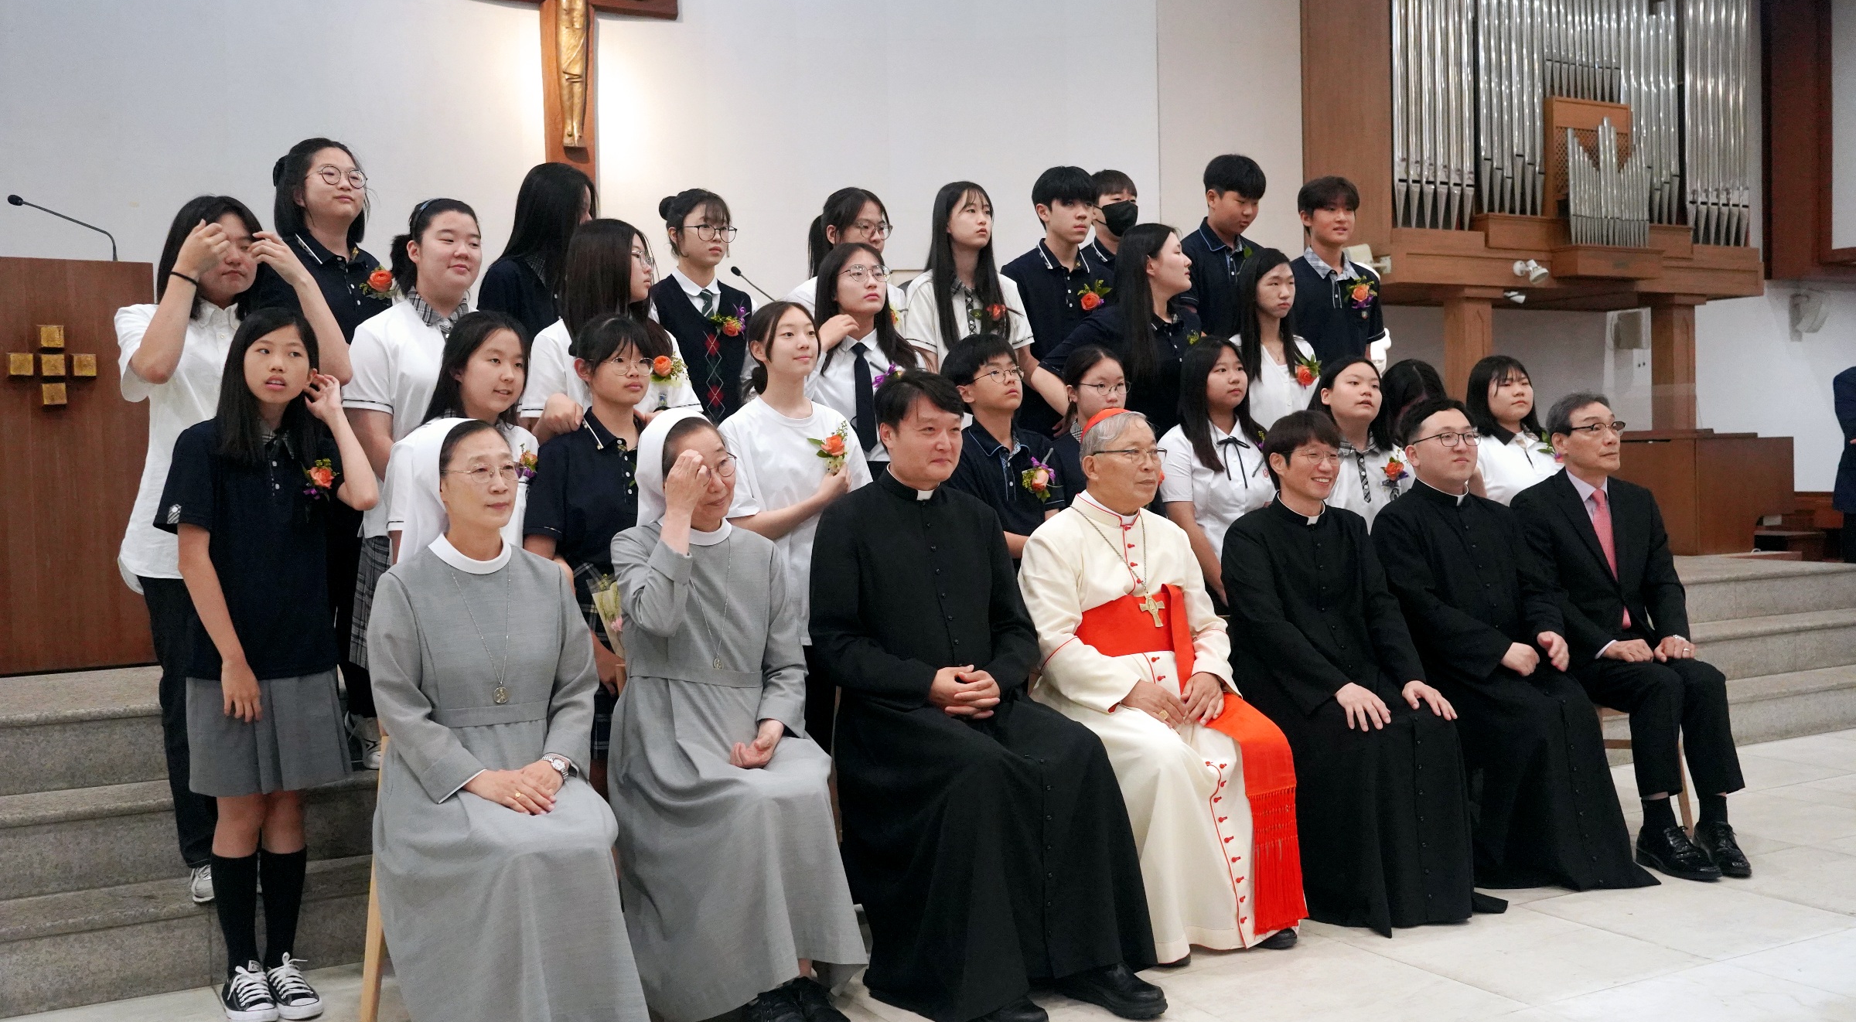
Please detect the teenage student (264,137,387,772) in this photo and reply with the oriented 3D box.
[{"bbox_3d":[-1.562,-0.148,4.629,0.450,1.670,0.300,-2,2,-27],"label":"teenage student"}]

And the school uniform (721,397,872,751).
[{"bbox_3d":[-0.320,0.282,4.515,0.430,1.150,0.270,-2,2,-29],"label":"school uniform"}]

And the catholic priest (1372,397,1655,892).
[{"bbox_3d":[1.626,0.338,4.939,0.660,1.330,0.750,-2,2,-29],"label":"catholic priest"}]

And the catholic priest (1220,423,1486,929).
[{"bbox_3d":[1.083,0.382,4.556,0.600,1.295,0.660,-3,3,-35],"label":"catholic priest"}]

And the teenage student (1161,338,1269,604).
[{"bbox_3d":[0.852,0.251,5.157,0.430,1.520,0.290,-2,2,-29],"label":"teenage student"}]

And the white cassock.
[{"bbox_3d":[0.529,0.494,4.387,0.590,1.090,0.650,-2,2,-31],"label":"white cassock"}]

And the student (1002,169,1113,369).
[{"bbox_3d":[0.453,-0.264,5.824,0.480,1.770,0.290,-2,2,-29],"label":"student"}]

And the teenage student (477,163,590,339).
[{"bbox_3d":[-1.055,-0.151,4.905,0.310,1.630,0.420,1,3,42],"label":"teenage student"}]

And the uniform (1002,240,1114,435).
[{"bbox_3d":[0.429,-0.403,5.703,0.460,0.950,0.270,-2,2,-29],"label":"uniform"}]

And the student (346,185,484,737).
[{"bbox_3d":[-1.258,0.052,4.460,0.480,1.688,0.310,-3,2,-37],"label":"student"}]

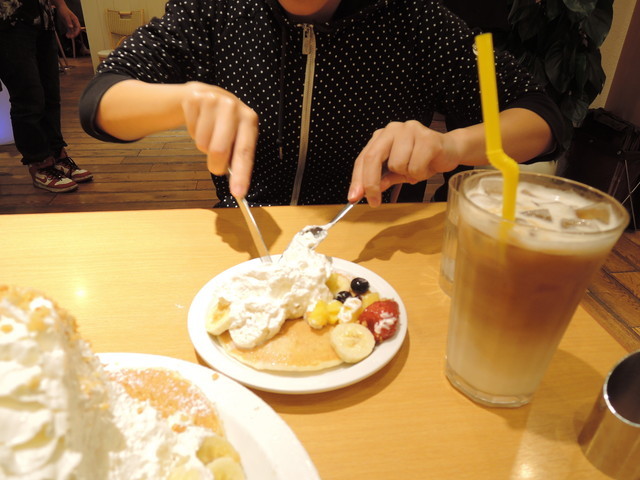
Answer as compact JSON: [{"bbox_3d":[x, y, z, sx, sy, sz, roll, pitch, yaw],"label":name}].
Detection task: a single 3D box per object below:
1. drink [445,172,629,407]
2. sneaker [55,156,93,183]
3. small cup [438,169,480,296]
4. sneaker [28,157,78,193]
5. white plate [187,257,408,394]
[{"bbox_3d":[0.122,0.035,0.282,0.087,0.134,0.087,2,29,0],"label":"drink"},{"bbox_3d":[-1.449,-0.423,2.568,0.275,0.140,0.105,10,29,13],"label":"sneaker"},{"bbox_3d":[0.150,0.001,0.404,0.081,0.105,0.081,2,29,0],"label":"small cup"},{"bbox_3d":[-1.457,-0.365,2.462,0.275,0.140,0.105,15,31,21],"label":"sneaker"},{"bbox_3d":[-0.015,0.060,0.343,0.163,0.021,0.163,2,29,-1],"label":"white plate"}]

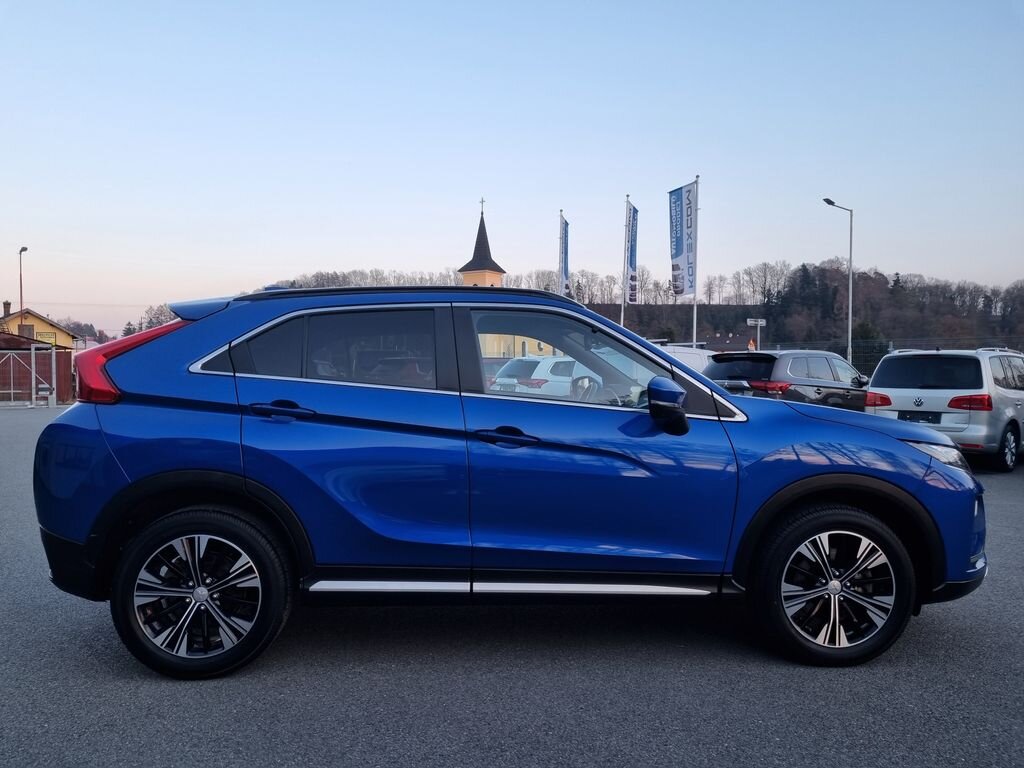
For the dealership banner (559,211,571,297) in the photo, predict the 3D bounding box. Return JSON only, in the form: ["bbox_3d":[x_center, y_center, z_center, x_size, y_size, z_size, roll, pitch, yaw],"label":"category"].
[{"bbox_3d":[1.826,-4.118,26.431,0.080,3.150,1.260,1,0,16],"label":"dealership banner"}]

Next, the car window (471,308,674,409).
[{"bbox_3d":[0.266,-0.107,3.338,0.865,0.450,0.050,0,-19,-5],"label":"car window"}]

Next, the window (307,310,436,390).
[{"bbox_3d":[-0.605,-0.154,3.331,0.560,0.360,0.040,1,-24,-4],"label":"window"}]

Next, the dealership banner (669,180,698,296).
[{"bbox_3d":[4.906,-4.118,22.170,0.080,3.150,1.260,0,1,-28],"label":"dealership banner"}]

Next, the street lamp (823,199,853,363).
[{"bbox_3d":[8.897,-1.941,20.999,1.700,6.180,0.300,0,1,-43],"label":"street lamp"}]

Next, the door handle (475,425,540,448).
[{"bbox_3d":[-0.019,0.223,3.202,0.276,0.090,0.060,1,0,-4],"label":"door handle"}]

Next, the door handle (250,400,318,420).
[{"bbox_3d":[-0.922,0.108,3.116,0.258,0.060,0.055,5,0,-3],"label":"door handle"}]

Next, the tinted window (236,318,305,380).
[{"bbox_3d":[-1.028,-0.161,3.273,0.295,0.285,0.035,0,-21,-1],"label":"tinted window"}]

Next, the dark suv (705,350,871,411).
[{"bbox_3d":[5.487,0.326,14.584,4.680,1.680,1.830,0,1,-42],"label":"dark suv"}]

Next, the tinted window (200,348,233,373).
[{"bbox_3d":[-1.244,-0.100,3.252,0.137,0.112,0.030,0,-20,1],"label":"tinted window"}]

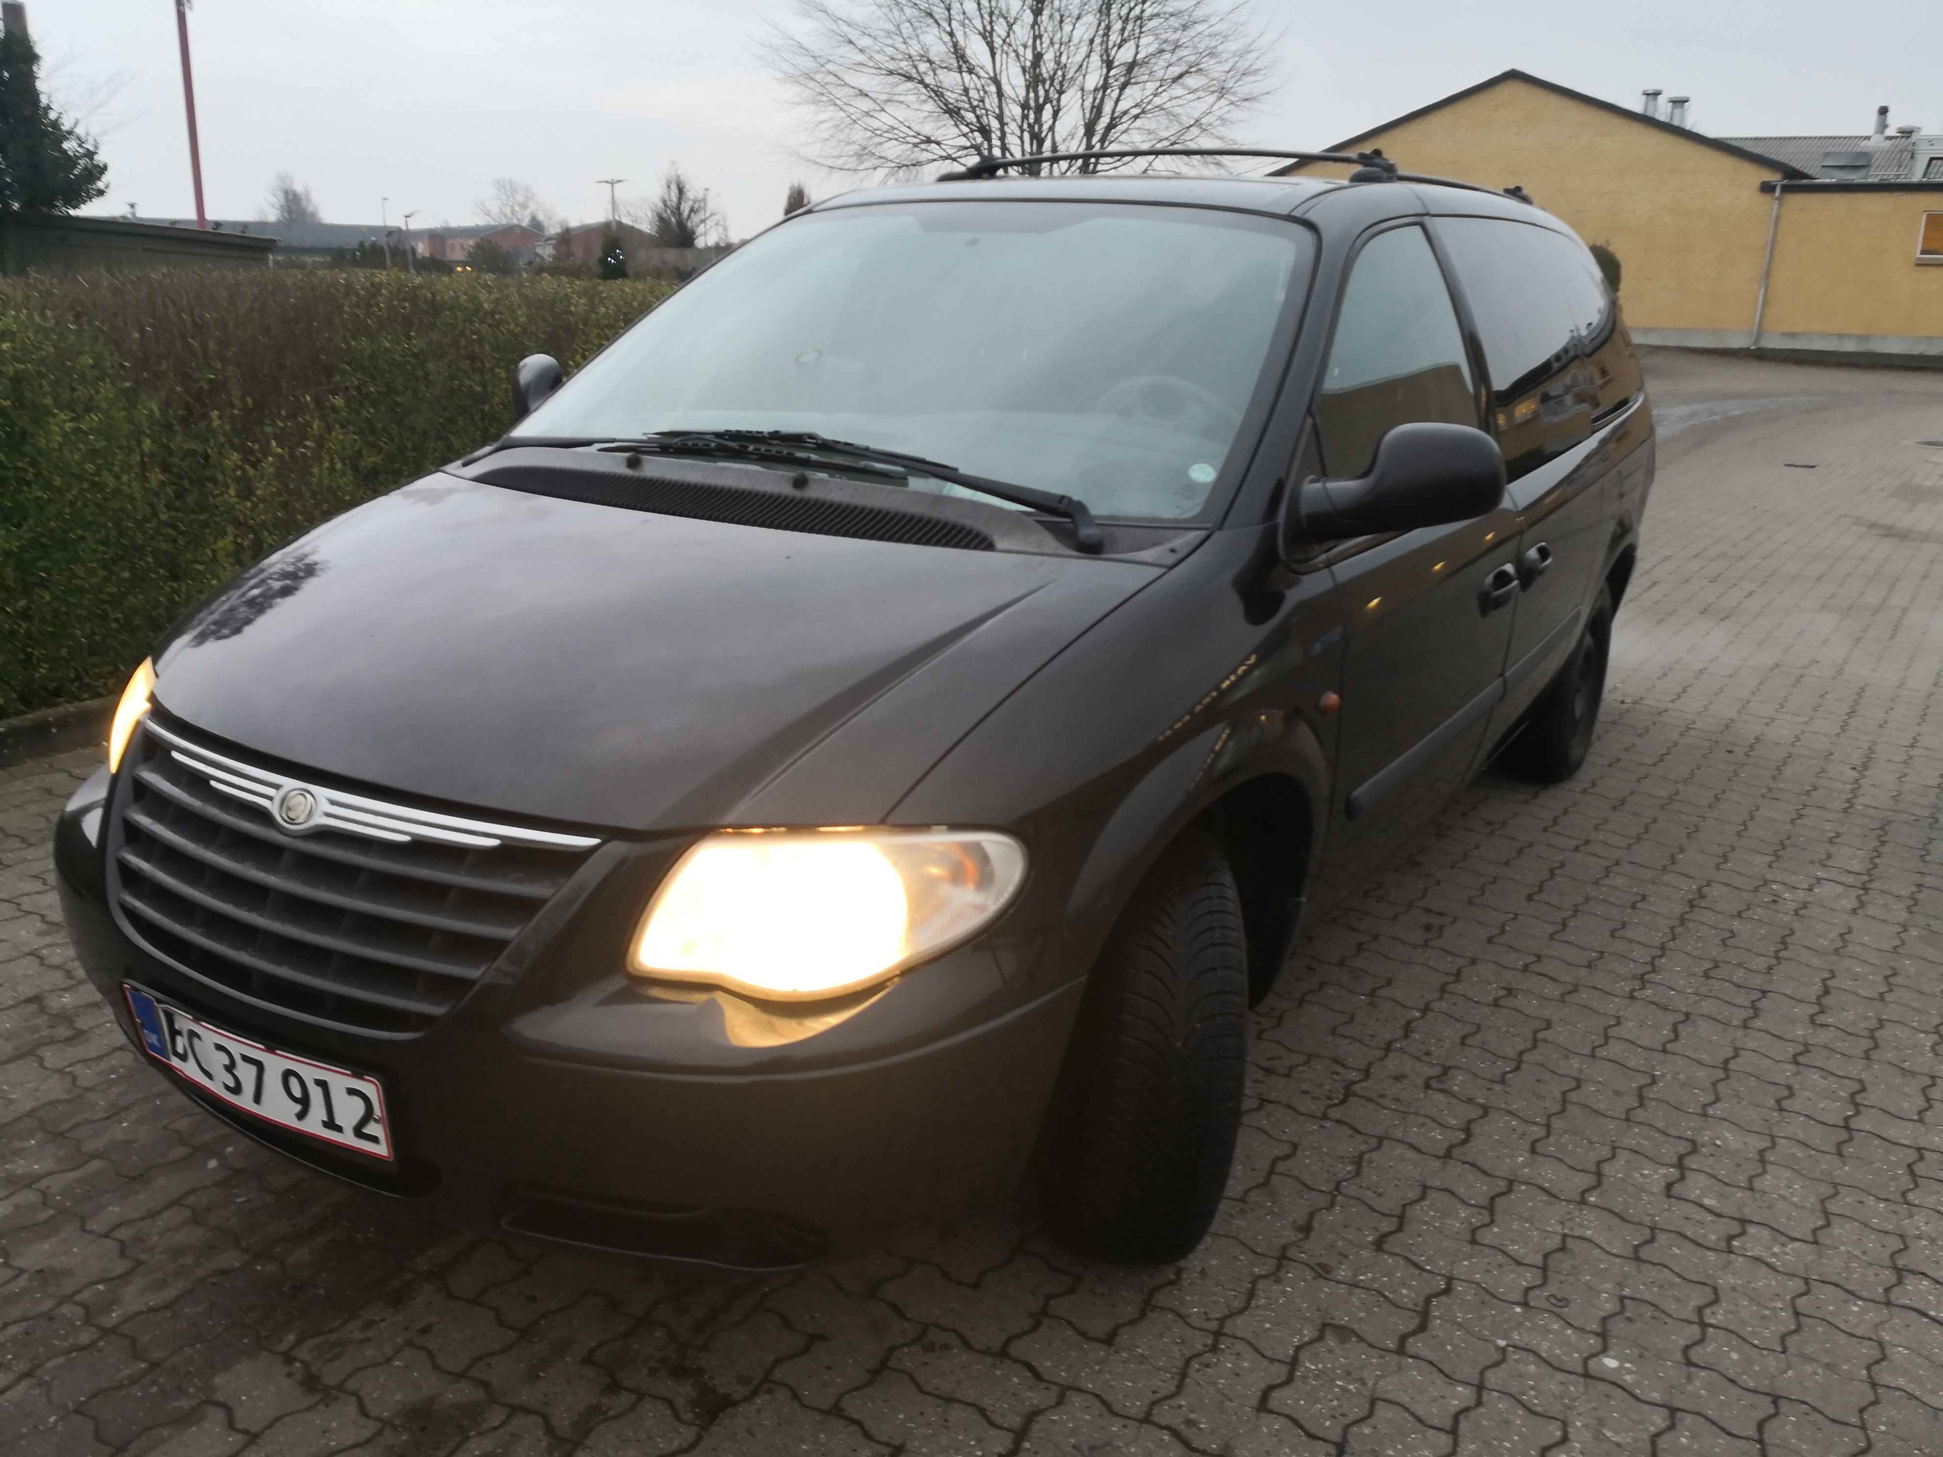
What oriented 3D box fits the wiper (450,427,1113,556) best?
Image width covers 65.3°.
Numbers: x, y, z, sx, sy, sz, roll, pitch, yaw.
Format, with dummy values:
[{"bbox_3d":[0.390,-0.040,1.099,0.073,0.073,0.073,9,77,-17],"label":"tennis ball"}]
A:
[{"bbox_3d":[-0.359,-0.439,2.612,1.390,0.120,0.210,11,18,29],"label":"wiper"}]

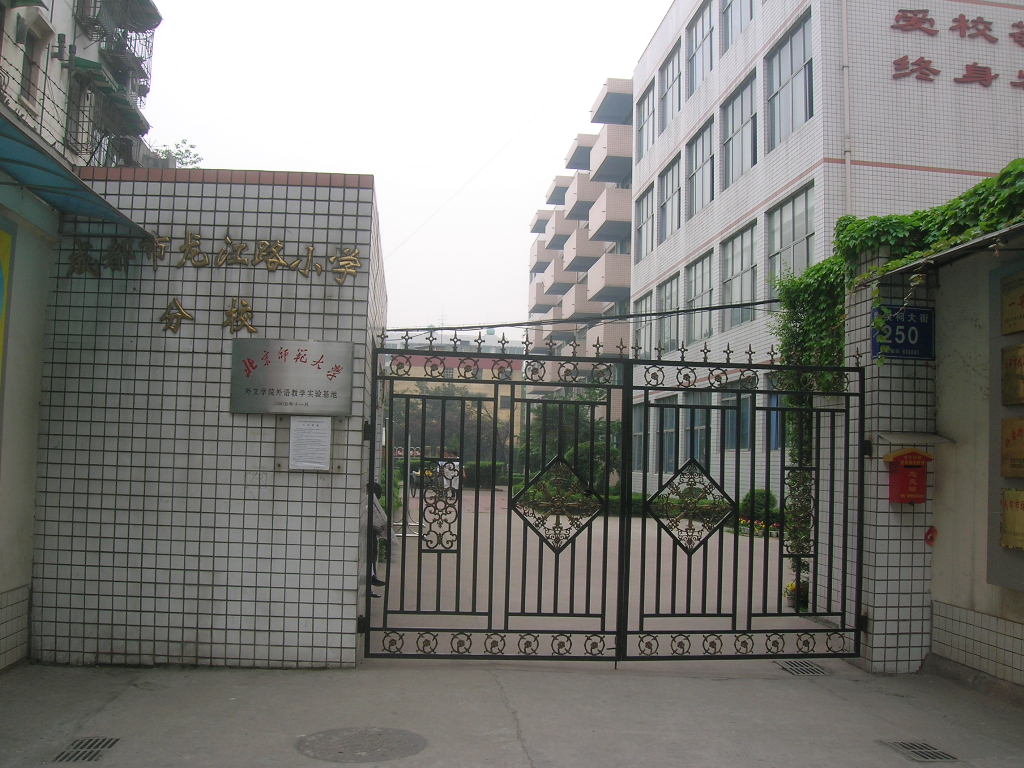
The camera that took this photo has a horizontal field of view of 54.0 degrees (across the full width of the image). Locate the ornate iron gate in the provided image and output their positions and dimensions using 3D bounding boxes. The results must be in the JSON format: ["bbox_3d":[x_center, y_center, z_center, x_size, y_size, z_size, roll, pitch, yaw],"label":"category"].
[{"bbox_3d":[0.824,0.835,7.236,3.628,2.291,0.080,2,-3,-6],"label":"ornate iron gate"}]

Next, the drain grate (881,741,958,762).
[{"bbox_3d":[2.167,1.964,5.356,0.236,0.030,0.402,2,-3,-7],"label":"drain grate"}]

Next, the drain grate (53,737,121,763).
[{"bbox_3d":[-2.133,1.858,5.072,0.231,0.030,0.402,2,-3,-6],"label":"drain grate"}]

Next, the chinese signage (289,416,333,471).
[{"bbox_3d":[-1.387,0.411,6.915,0.281,0.370,0.015,2,-3,-3],"label":"chinese signage"}]

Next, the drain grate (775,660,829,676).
[{"bbox_3d":[2.110,2.079,7.322,0.251,0.030,0.442,2,-3,-4],"label":"drain grate"}]

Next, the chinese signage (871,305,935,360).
[{"bbox_3d":[2.895,-0.375,7.408,0.523,0.402,0.030,2,-3,-6],"label":"chinese signage"}]

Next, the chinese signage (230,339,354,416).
[{"bbox_3d":[-1.518,-0.044,6.925,0.844,0.512,0.035,2,-3,-3],"label":"chinese signage"}]

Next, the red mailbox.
[{"bbox_3d":[2.872,0.666,7.289,0.317,0.402,0.151,2,-3,-6],"label":"red mailbox"}]

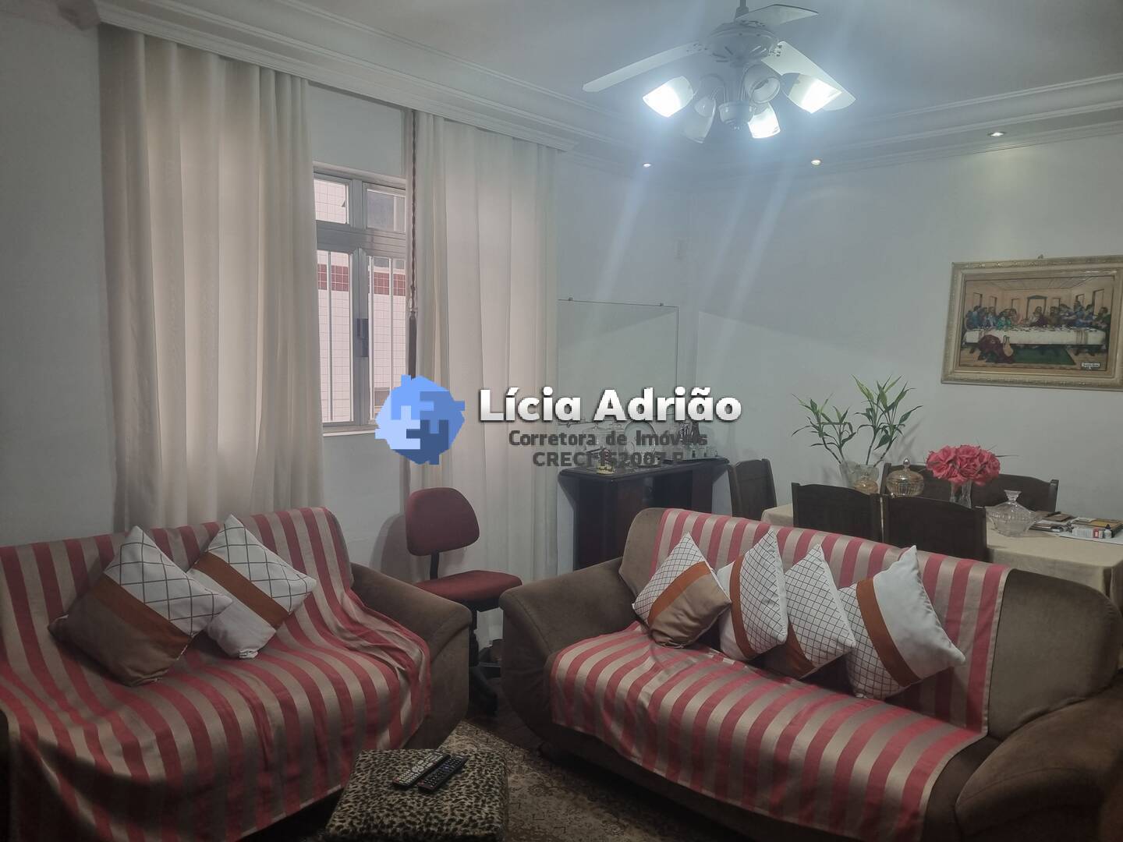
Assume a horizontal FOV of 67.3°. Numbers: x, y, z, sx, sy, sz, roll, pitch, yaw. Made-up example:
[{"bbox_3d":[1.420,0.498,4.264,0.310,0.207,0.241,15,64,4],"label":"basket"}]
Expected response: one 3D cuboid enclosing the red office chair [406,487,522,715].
[{"bbox_3d":[-0.394,0.765,3.744,0.580,0.870,0.540,5,6,40],"label":"red office chair"}]

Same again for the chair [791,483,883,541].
[{"bbox_3d":[1.304,0.739,3.799,0.390,0.940,0.450,5,6,40],"label":"chair"}]

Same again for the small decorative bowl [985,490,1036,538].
[{"bbox_3d":[1.873,0.382,3.512,0.210,0.190,0.210,3,6,28],"label":"small decorative bowl"}]

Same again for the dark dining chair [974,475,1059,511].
[{"bbox_3d":[2.012,0.737,3.901,0.390,0.940,0.450,5,6,40],"label":"dark dining chair"}]

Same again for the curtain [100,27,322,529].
[{"bbox_3d":[-1.257,-0.067,3.168,0.140,2.550,0.819,5,6,40],"label":"curtain"}]

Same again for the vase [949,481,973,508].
[{"bbox_3d":[1.790,0.350,3.763,0.110,0.210,0.110,3,5,26],"label":"vase"}]

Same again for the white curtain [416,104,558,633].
[{"bbox_3d":[-0.343,-0.090,3.972,0.120,2.487,0.892,6,7,43],"label":"white curtain"}]

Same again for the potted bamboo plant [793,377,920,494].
[{"bbox_3d":[1.473,0.106,4.118,0.620,0.630,0.450,2,5,20],"label":"potted bamboo plant"}]

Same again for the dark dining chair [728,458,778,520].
[{"bbox_3d":[1.122,0.693,4.324,0.450,0.940,0.390,5,6,40],"label":"dark dining chair"}]

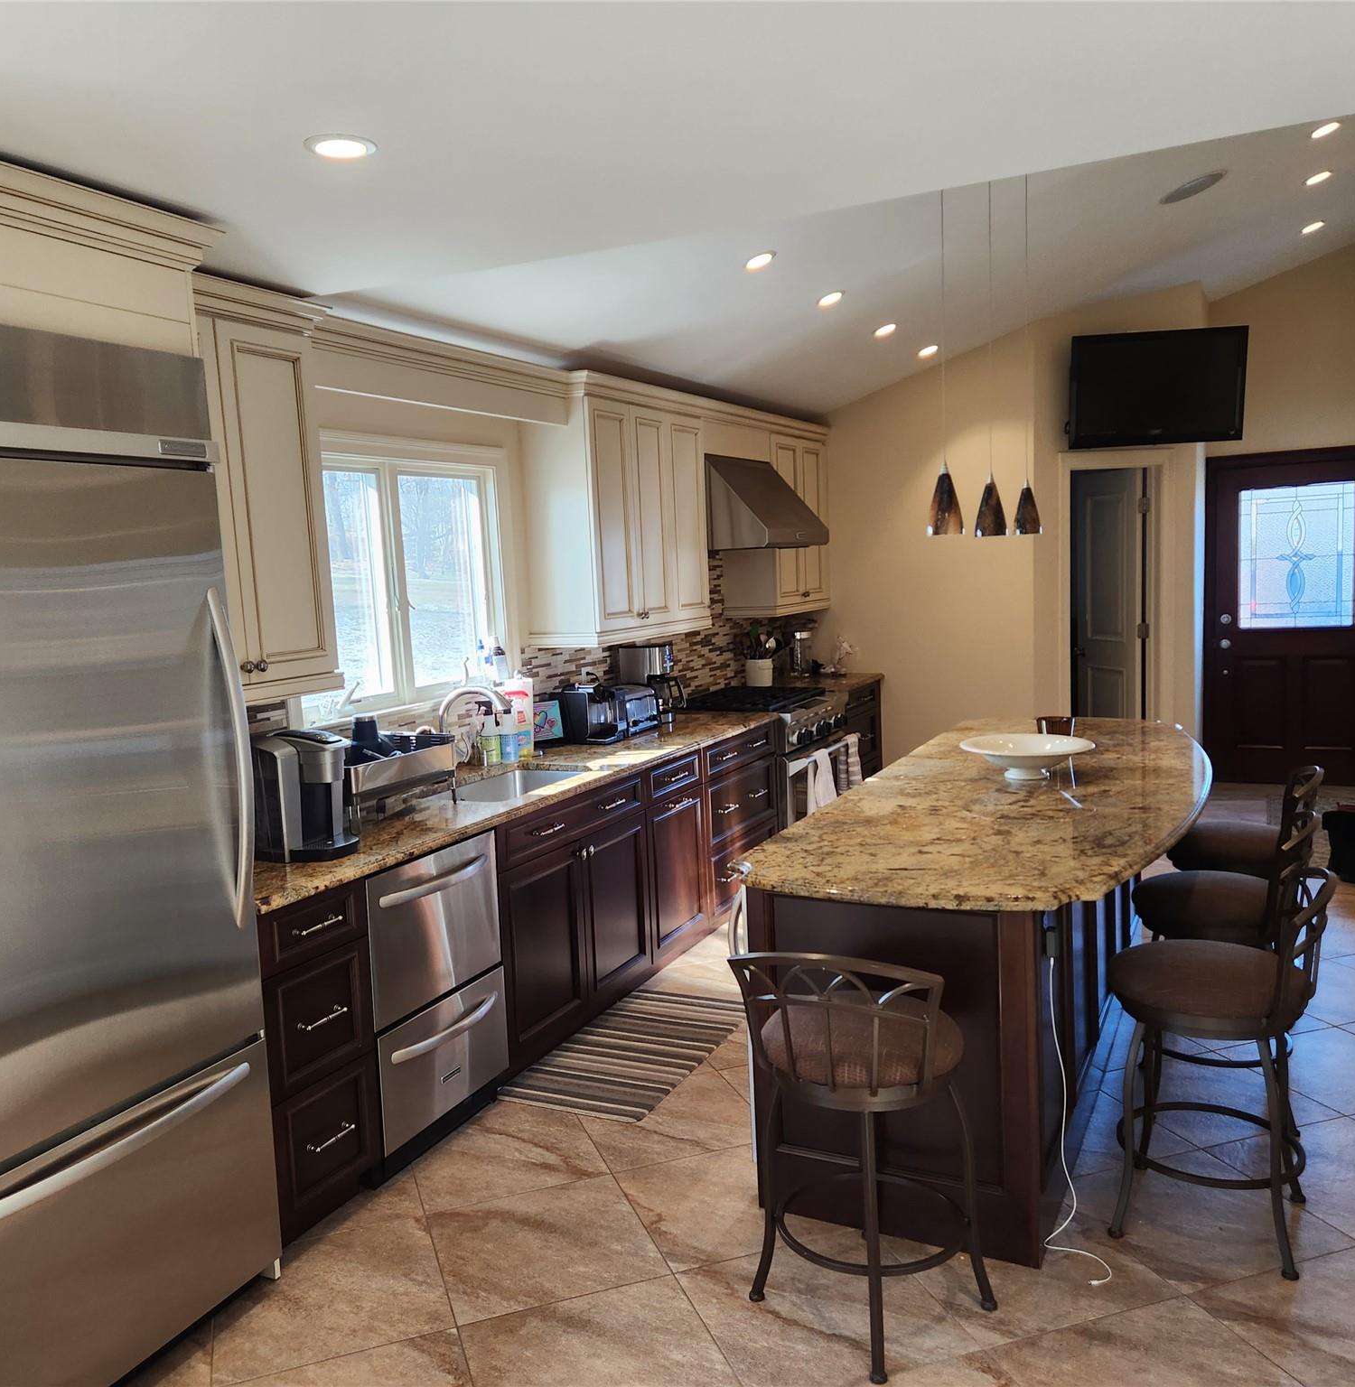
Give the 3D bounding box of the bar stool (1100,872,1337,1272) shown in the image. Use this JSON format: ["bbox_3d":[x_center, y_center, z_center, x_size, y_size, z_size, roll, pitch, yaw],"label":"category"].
[{"bbox_3d":[1.330,0.869,3.014,0.500,0.880,0.455,1,7,25],"label":"bar stool"}]

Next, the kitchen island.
[{"bbox_3d":[1.240,0.732,4.208,1.057,0.887,2.890,1,7,25],"label":"kitchen island"}]

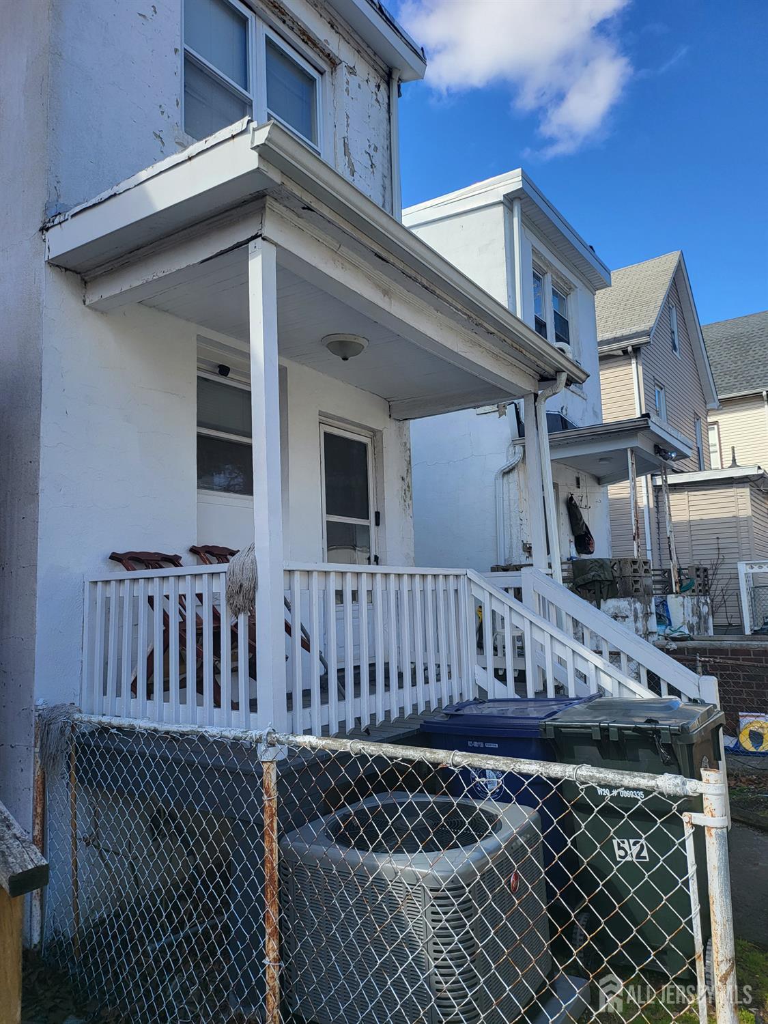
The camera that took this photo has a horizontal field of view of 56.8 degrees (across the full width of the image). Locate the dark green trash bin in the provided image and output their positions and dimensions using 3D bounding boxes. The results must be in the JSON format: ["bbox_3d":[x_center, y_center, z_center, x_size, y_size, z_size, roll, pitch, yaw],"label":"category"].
[{"bbox_3d":[1.192,1.427,3.307,0.637,1.054,0.731,-6,-8,32],"label":"dark green trash bin"}]

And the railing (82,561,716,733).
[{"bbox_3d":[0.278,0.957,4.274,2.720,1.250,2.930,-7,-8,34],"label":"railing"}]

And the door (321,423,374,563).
[{"bbox_3d":[-0.308,0.286,6.210,0.051,2.043,0.875,-6,-8,32],"label":"door"}]

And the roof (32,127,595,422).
[{"bbox_3d":[0.001,-1.310,5.242,1.646,0.400,4.267,-6,-8,32],"label":"roof"}]

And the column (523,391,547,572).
[{"bbox_3d":[1.328,0.173,6.140,0.095,2.431,0.095,-6,-8,32],"label":"column"}]

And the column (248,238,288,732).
[{"bbox_3d":[-0.540,-0.100,3.292,0.095,2.414,0.095,-6,-8,32],"label":"column"}]

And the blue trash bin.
[{"bbox_3d":[0.672,1.521,3.786,0.646,1.045,0.714,-6,-8,32],"label":"blue trash bin"}]

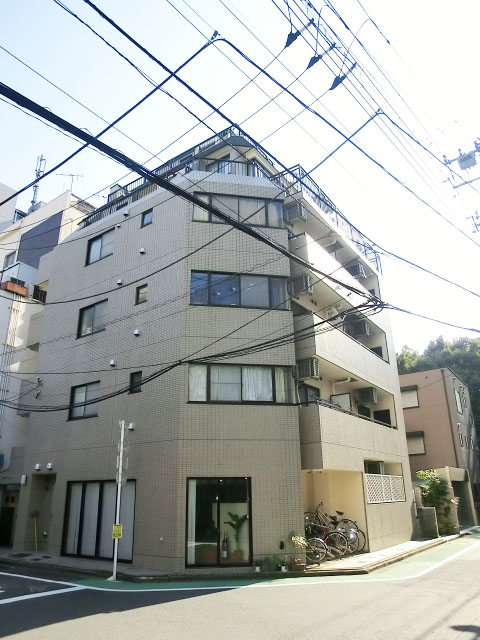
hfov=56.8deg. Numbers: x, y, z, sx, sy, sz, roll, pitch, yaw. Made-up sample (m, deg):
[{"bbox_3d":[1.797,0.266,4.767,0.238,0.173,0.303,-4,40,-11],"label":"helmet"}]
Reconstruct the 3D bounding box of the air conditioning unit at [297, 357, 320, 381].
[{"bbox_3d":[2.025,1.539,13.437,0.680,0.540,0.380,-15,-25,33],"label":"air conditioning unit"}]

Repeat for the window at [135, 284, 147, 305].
[{"bbox_3d":[-3.010,-0.772,13.705,0.510,0.590,0.120,-15,-25,33],"label":"window"}]

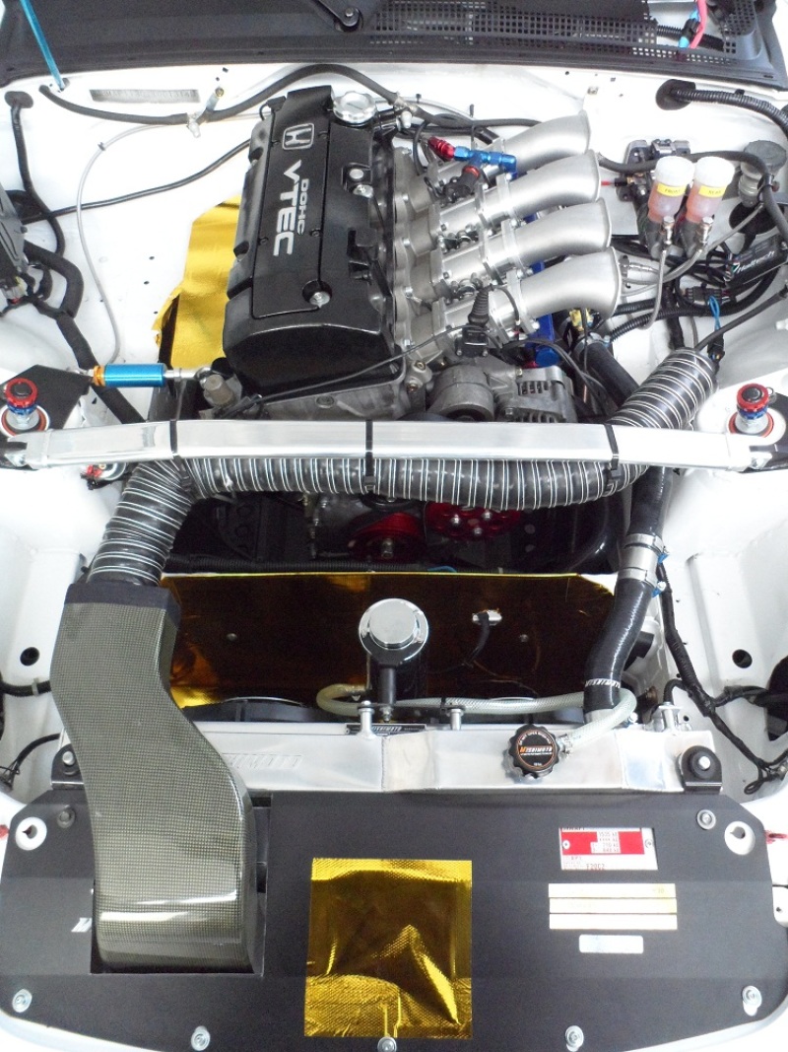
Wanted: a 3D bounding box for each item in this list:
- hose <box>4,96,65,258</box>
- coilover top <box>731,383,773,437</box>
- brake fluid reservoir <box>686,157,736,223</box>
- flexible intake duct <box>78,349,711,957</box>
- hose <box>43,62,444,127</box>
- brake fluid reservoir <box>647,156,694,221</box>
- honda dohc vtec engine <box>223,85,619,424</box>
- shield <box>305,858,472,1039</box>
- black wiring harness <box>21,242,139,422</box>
[{"bbox_3d":[-0.503,-0.492,1.110,0.068,0.150,0.150,0,57,0],"label":"hose"},{"bbox_3d":[0.452,-0.147,1.000,0.051,0.050,0.051,0,57,0],"label":"coilover top"},{"bbox_3d":[0.435,-0.464,1.090,0.047,0.080,0.047,0,57,0],"label":"brake fluid reservoir"},{"bbox_3d":[0.030,0.095,0.880,0.720,0.230,0.680,0,57,0],"label":"flexible intake duct"},{"bbox_3d":[-0.227,-0.620,1.140,0.560,0.070,0.055,0,57,0],"label":"hose"},{"bbox_3d":[0.382,-0.465,1.090,0.047,0.080,0.047,0,57,0],"label":"brake fluid reservoir"},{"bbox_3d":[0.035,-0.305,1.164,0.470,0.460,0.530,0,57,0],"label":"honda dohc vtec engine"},{"bbox_3d":[-0.004,0.413,0.772,0.160,0.015,0.160,0,76,0],"label":"shield"},{"bbox_3d":[-0.433,-0.266,1.100,0.145,0.150,0.200,0,57,0],"label":"black wiring harness"}]

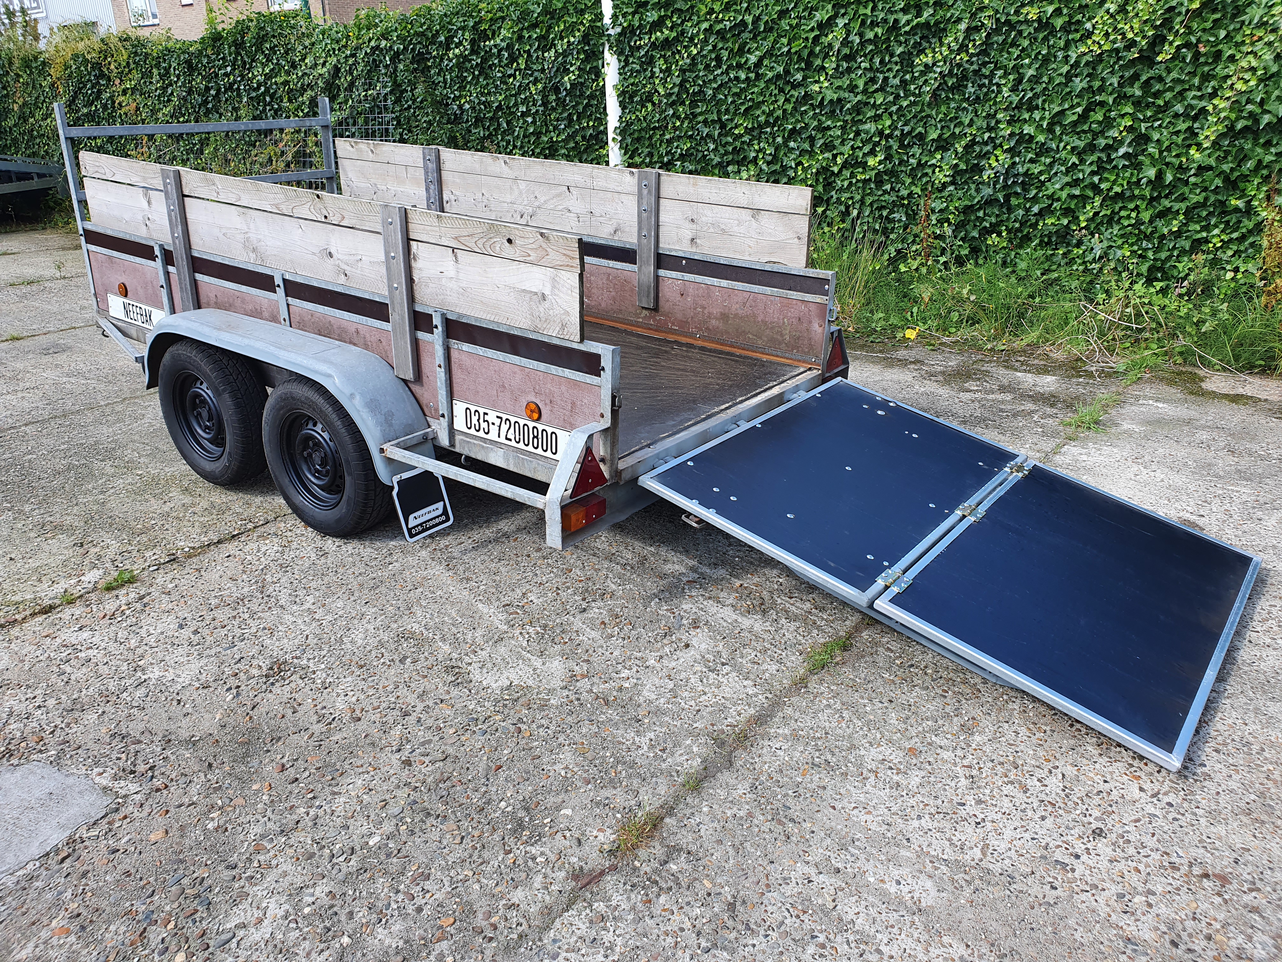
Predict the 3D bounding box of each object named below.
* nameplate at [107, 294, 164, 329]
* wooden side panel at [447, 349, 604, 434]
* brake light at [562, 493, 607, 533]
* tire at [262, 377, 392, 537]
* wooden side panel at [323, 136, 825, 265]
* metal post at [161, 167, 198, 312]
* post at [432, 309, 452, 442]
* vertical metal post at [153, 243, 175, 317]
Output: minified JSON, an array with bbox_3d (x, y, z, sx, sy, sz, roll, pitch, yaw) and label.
[{"bbox_3d":[-2.237,-0.750,4.292,0.515,0.108,0.008,18,29,33],"label":"nameplate"},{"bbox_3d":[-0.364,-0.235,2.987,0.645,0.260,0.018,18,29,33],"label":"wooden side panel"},{"bbox_3d":[-0.163,0.091,2.751,0.046,0.056,0.156,18,29,33],"label":"brake light"},{"bbox_3d":[-1.113,-0.095,3.433,0.573,0.573,0.168,18,29,33],"label":"tire"},{"bbox_3d":[-0.495,-1.333,4.461,2.865,0.293,0.030,18,29,33],"label":"wooden side panel"},{"bbox_3d":[-1.833,-0.946,3.834,0.086,0.568,0.030,18,29,33],"label":"metal post"},{"bbox_3d":[-0.645,-0.329,3.150,0.038,0.456,0.023,18,29,33],"label":"post"},{"bbox_3d":[-1.998,-0.778,4.070,0.038,0.440,0.023,18,29,33],"label":"vertical metal post"}]

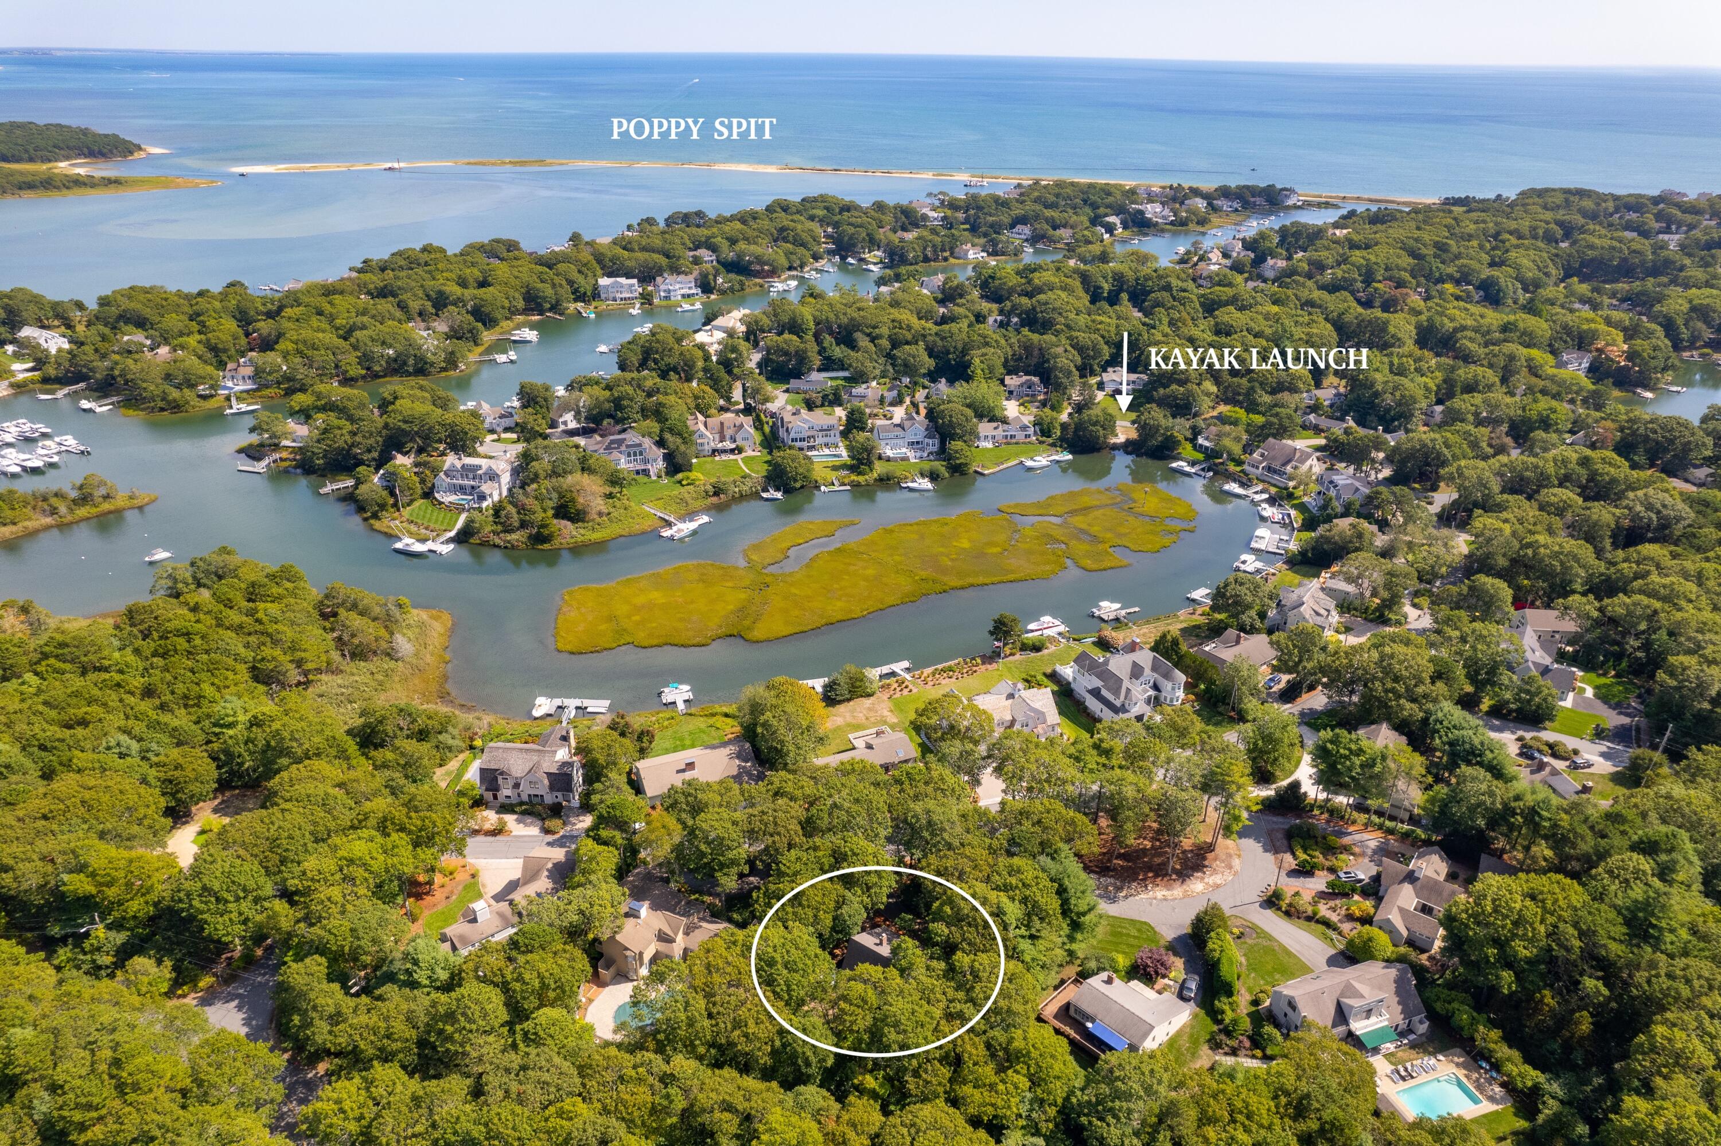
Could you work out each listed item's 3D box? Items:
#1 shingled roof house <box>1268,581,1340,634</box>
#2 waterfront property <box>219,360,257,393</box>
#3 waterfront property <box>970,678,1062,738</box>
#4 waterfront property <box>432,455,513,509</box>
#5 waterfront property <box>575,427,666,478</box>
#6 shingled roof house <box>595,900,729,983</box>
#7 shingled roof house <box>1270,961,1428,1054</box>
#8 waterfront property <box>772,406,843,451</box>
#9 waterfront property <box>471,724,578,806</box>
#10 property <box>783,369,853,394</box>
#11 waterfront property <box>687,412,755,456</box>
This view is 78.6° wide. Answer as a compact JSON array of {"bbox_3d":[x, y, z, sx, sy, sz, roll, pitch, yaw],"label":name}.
[{"bbox_3d":[109.430,7.650,260.160,14.500,9.500,18.000,17,31,29],"label":"shingled roof house"},{"bbox_3d":[-256.140,-83.090,435.840,13.500,9.500,12.000,-3,27,-7],"label":"waterfront property"},{"bbox_3d":[31.220,27.580,212.720,15.300,7.500,13.300,-7,28,-15],"label":"waterfront property"},{"bbox_3d":[-117.610,-29.490,318.800,21.000,11.000,15.000,5,27,9],"label":"waterfront property"},{"bbox_3d":[-80.570,-40.910,354.270,25.500,12.000,15.000,-4,27,-10],"label":"waterfront property"},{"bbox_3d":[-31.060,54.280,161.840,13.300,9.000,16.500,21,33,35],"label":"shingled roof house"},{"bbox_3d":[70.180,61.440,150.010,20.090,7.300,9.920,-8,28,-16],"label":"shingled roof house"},{"bbox_3d":[-19.010,-52.160,371.010,23.000,11.000,16.700,-2,27,-6],"label":"waterfront property"},{"bbox_3d":[-59.550,34.830,194.660,17.700,8.800,16.300,3,27,4],"label":"waterfront property"},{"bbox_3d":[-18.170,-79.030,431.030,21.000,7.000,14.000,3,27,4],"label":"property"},{"bbox_3d":[-48.580,-49.260,368.620,23.770,9.700,18.960,0,27,-2],"label":"waterfront property"}]

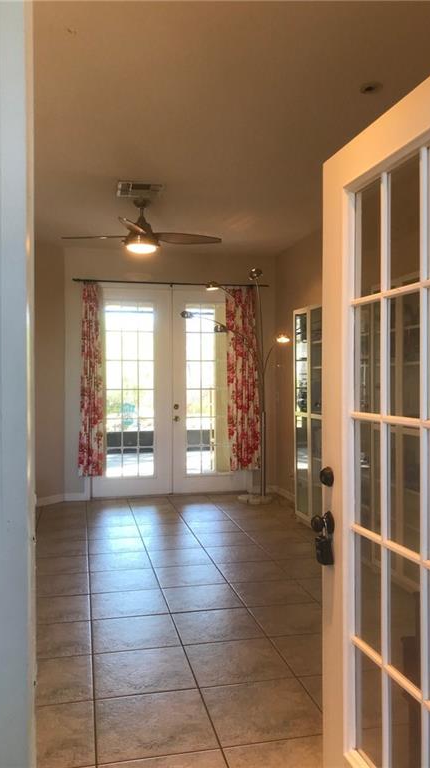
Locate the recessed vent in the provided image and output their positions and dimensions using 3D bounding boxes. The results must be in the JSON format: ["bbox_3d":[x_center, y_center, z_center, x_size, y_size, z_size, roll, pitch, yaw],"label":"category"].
[{"bbox_3d":[-0.616,-1.572,5.103,0.365,0.040,0.390,0,0,-12],"label":"recessed vent"}]

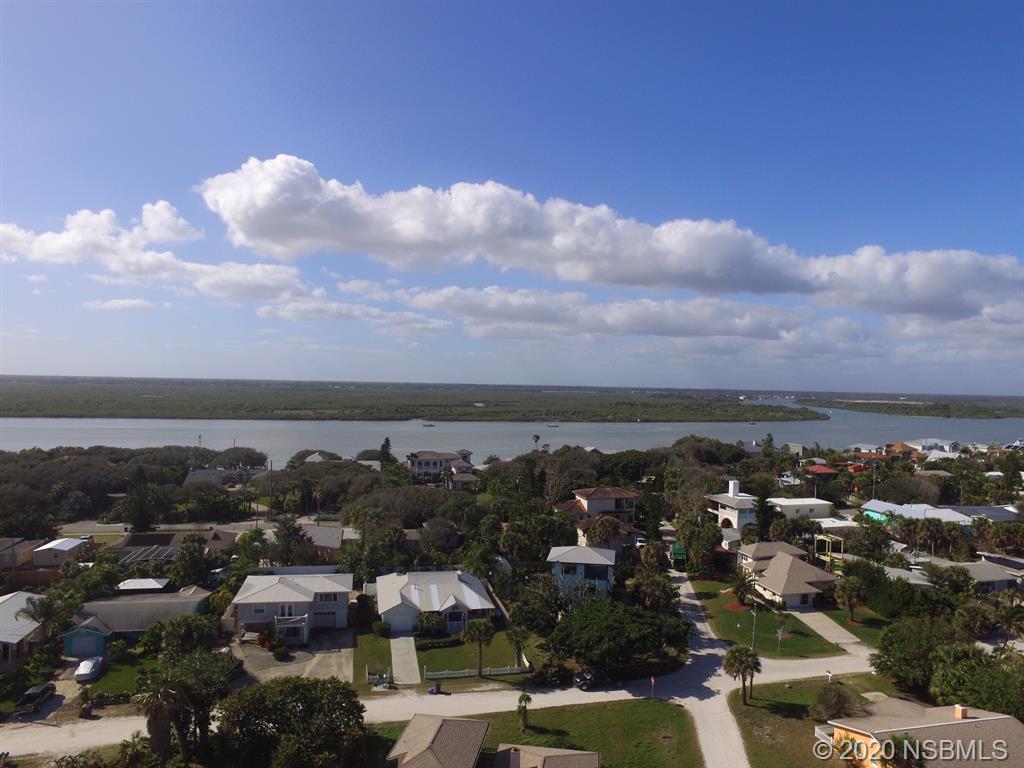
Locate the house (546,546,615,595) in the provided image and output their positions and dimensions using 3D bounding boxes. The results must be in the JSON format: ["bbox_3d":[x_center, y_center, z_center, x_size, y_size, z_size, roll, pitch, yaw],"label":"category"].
[{"bbox_3d":[10.728,29.418,92.315,10.200,7.500,7.600,1,0,9],"label":"house"}]

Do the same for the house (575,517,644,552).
[{"bbox_3d":[20.509,31.885,127.269,11.500,5.300,10.000,1,0,-12],"label":"house"}]

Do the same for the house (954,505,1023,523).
[{"bbox_3d":[116.383,32.801,146.015,16.000,4.800,12.000,1,0,-10],"label":"house"}]

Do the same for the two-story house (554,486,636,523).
[{"bbox_3d":[20.530,29.432,145.615,17.800,7.800,9.800,1,0,-19],"label":"two-story house"}]

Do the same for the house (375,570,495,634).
[{"bbox_3d":[-11.983,31.159,88.269,15.600,5.400,14.800,1,0,-11],"label":"house"}]

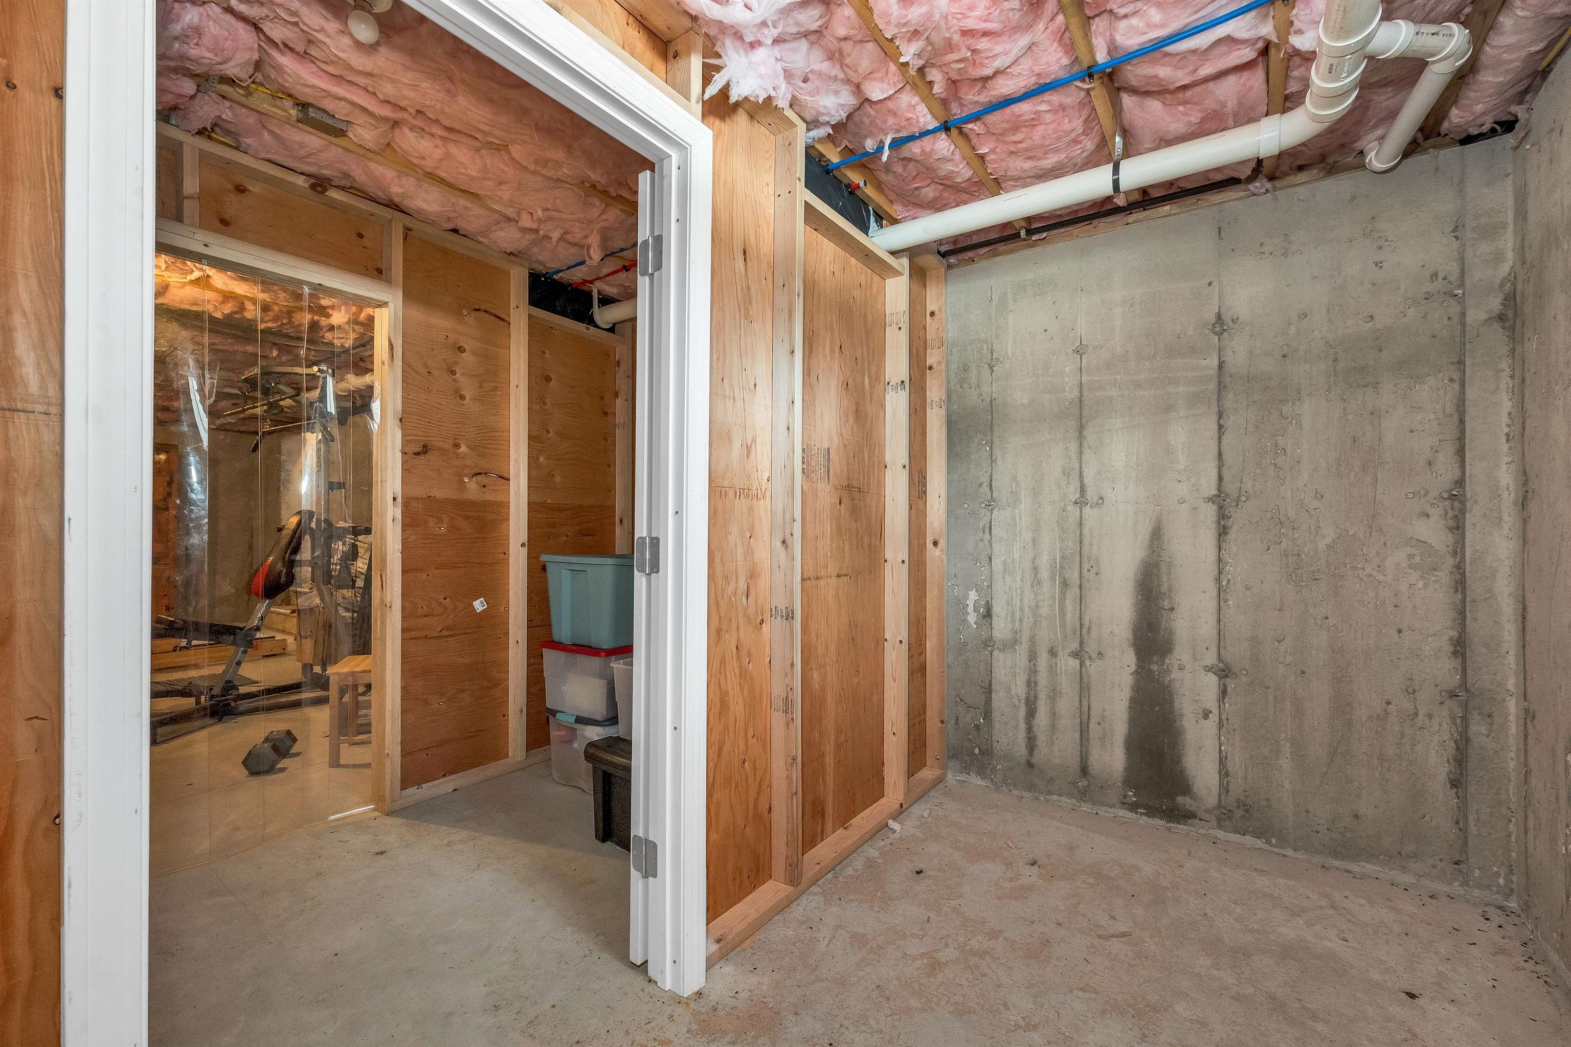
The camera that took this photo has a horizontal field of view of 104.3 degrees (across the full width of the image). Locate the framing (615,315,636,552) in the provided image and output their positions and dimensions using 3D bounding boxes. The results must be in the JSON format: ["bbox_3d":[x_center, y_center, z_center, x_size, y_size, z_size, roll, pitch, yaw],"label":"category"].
[{"bbox_3d":[-0.892,0.003,3.380,0.089,2.220,0.038,0,0,36],"label":"framing"}]

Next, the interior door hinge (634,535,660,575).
[{"bbox_3d":[-0.353,0.081,1.554,0.090,0.093,0.014,0,0,36],"label":"interior door hinge"}]

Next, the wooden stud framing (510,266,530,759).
[{"bbox_3d":[-1.258,-0.041,2.884,0.089,2.300,0.038,0,0,36],"label":"wooden stud framing"}]

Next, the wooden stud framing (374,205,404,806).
[{"bbox_3d":[-1.586,-0.028,2.445,0.100,2.345,0.060,0,0,36],"label":"wooden stud framing"}]

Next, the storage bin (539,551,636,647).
[{"bbox_3d":[-0.728,0.336,2.860,0.470,0.385,0.600,0,0,36],"label":"storage bin"}]

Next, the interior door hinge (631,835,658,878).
[{"bbox_3d":[-0.358,0.850,1.553,0.090,0.093,0.014,0,0,36],"label":"interior door hinge"}]

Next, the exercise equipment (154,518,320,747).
[{"bbox_3d":[-3.270,0.540,3.470,0.460,1.220,1.150,0,0,12],"label":"exercise equipment"}]

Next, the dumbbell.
[{"bbox_3d":[-2.458,1.085,2.922,0.138,0.120,0.290,0,0,-25],"label":"dumbbell"}]

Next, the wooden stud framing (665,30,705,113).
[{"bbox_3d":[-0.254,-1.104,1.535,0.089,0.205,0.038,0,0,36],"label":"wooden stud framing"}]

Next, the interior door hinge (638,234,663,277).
[{"bbox_3d":[-0.347,-0.684,1.555,0.090,0.093,0.014,0,0,36],"label":"interior door hinge"}]

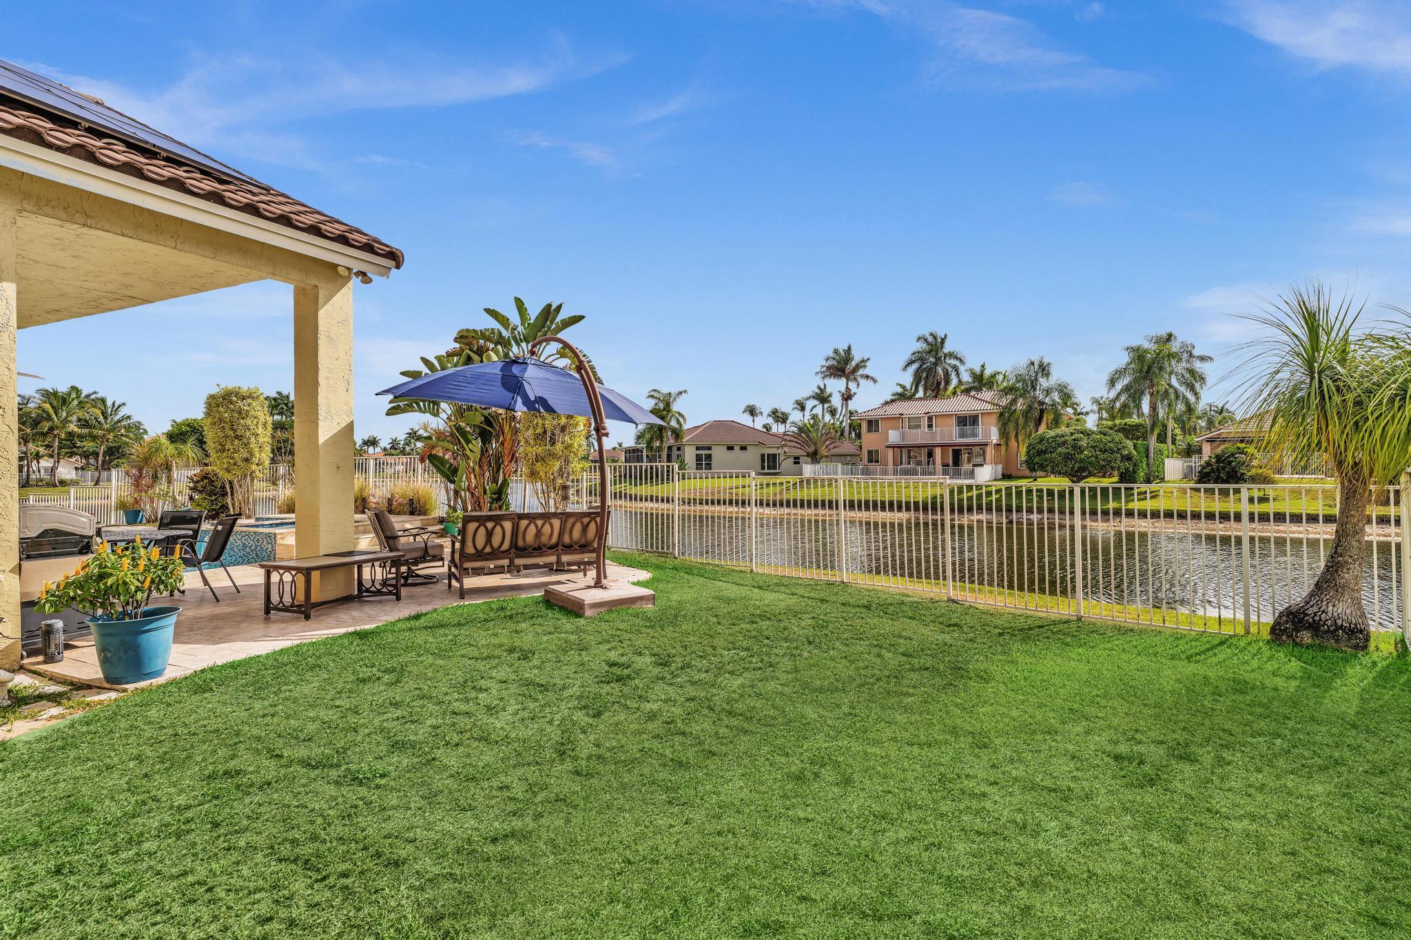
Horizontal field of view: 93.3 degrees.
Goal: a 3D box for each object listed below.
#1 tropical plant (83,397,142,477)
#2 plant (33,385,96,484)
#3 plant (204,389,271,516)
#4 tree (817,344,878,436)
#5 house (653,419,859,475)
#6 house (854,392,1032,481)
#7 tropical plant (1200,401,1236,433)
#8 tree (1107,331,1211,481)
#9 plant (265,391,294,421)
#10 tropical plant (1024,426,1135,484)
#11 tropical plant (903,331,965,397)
[{"bbox_3d":[-57.128,-2.754,64.000,4.600,8.600,4.600,0,0,-42],"label":"tropical plant"},{"bbox_3d":[-61.575,-3.284,64.000,4.800,9.800,4.800,0,0,-44],"label":"plant"},{"bbox_3d":[-8.900,-0.350,12.600,1.150,2.500,1.100,0,0,-17],"label":"plant"},{"bbox_3d":[13.600,-5.300,64.000,5.400,13.300,5.400,0,0,0],"label":"tree"},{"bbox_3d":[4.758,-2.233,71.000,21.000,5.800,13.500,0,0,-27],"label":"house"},{"bbox_3d":[22.600,-2.900,61.000,16.500,8.000,12.000,0,0,28],"label":"house"},{"bbox_3d":[54.566,-3.290,71.000,3.800,8.200,3.800,0,0,38],"label":"tropical plant"},{"bbox_3d":[35.657,-4.953,52.500,7.000,11.900,6.900,0,0,34],"label":"tree"},{"bbox_3d":[-45.300,-3.700,72.000,4.300,9.800,4.300,0,0,0],"label":"plant"},{"bbox_3d":[27.243,-1.084,48.500,7.200,4.300,6.800,0,0,29],"label":"tropical plant"},{"bbox_3d":[24.600,-6.800,72.000,6.600,16.000,6.600,0,0,0],"label":"tropical plant"}]

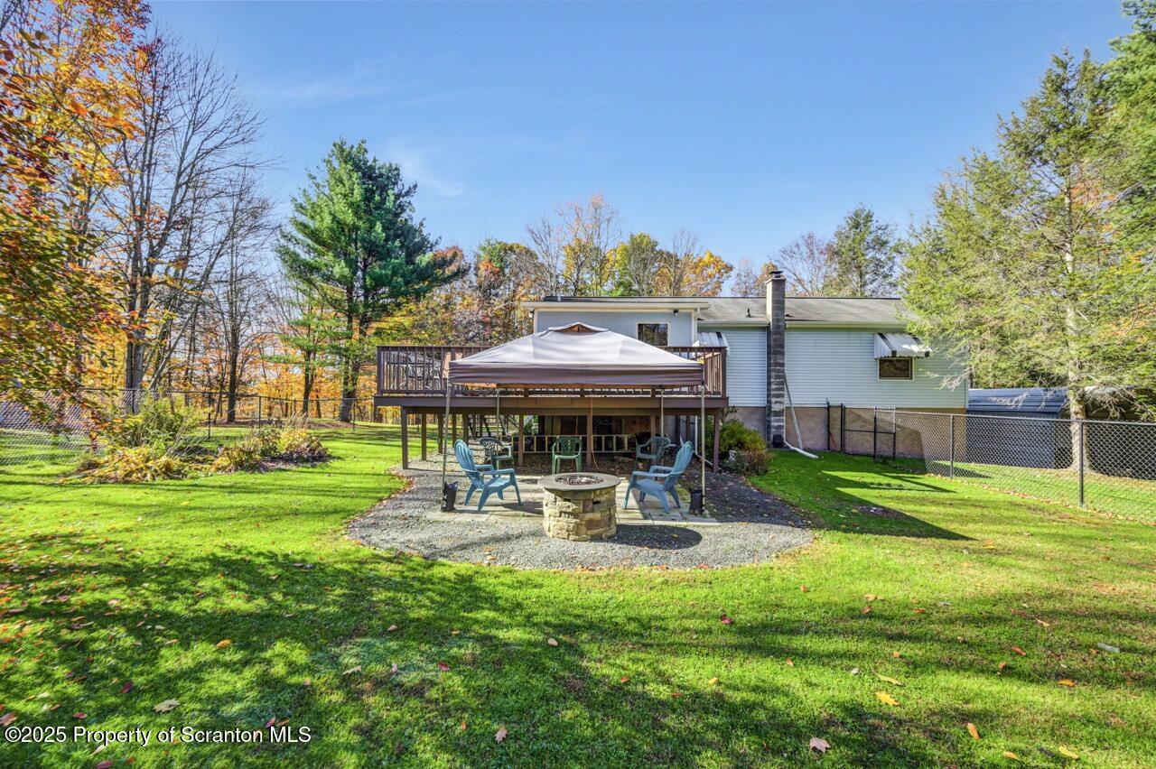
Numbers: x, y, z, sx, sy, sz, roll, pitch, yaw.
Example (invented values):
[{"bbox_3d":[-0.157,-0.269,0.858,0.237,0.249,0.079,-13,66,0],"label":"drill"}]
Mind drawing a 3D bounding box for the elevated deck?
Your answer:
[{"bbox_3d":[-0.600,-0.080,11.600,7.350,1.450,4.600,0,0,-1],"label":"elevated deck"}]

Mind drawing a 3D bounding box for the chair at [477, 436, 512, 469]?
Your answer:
[{"bbox_3d":[-1.500,1.390,8.450,0.570,0.790,0.560,0,0,-38],"label":"chair"}]

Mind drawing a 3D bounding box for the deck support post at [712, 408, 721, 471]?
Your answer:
[{"bbox_3d":[2.900,1.170,9.400,0.110,1.330,0.110,0,0,0],"label":"deck support post"}]

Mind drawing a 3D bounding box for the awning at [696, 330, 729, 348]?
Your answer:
[{"bbox_3d":[4.250,-1.335,14.580,1.150,0.860,0.850,0,0,0],"label":"awning"}]

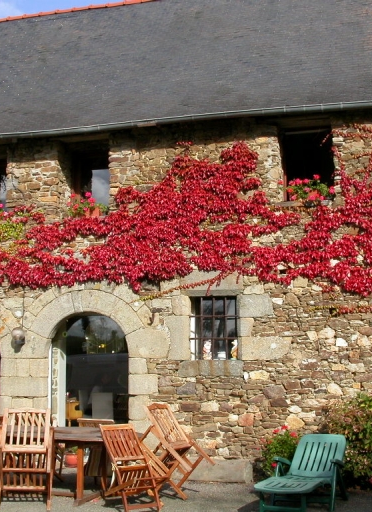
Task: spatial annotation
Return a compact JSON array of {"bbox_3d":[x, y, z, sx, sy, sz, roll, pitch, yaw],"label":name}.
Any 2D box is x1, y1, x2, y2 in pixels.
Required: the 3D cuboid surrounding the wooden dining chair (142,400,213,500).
[{"bbox_3d":[-0.070,2.256,8.676,0.650,1.070,0.570,-5,-9,32],"label":"wooden dining chair"}]

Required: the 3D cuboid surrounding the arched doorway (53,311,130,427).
[{"bbox_3d":[-1.461,2.025,11.595,1.276,2.241,0.260,-2,-8,15],"label":"arched doorway"}]

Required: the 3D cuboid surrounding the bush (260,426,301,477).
[{"bbox_3d":[1.300,2.652,10.186,0.600,0.690,0.520,-2,-8,15],"label":"bush"}]

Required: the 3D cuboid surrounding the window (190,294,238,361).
[{"bbox_3d":[0.429,1.082,11.172,0.723,0.944,0.200,-2,-8,15],"label":"window"}]

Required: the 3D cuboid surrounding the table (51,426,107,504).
[{"bbox_3d":[-1.380,2.394,8.506,1.600,0.740,1.150,-2,-8,15],"label":"table"}]

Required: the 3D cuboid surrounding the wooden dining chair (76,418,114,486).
[{"bbox_3d":[-1.160,2.449,9.356,0.520,0.860,0.550,-2,-8,15],"label":"wooden dining chair"}]

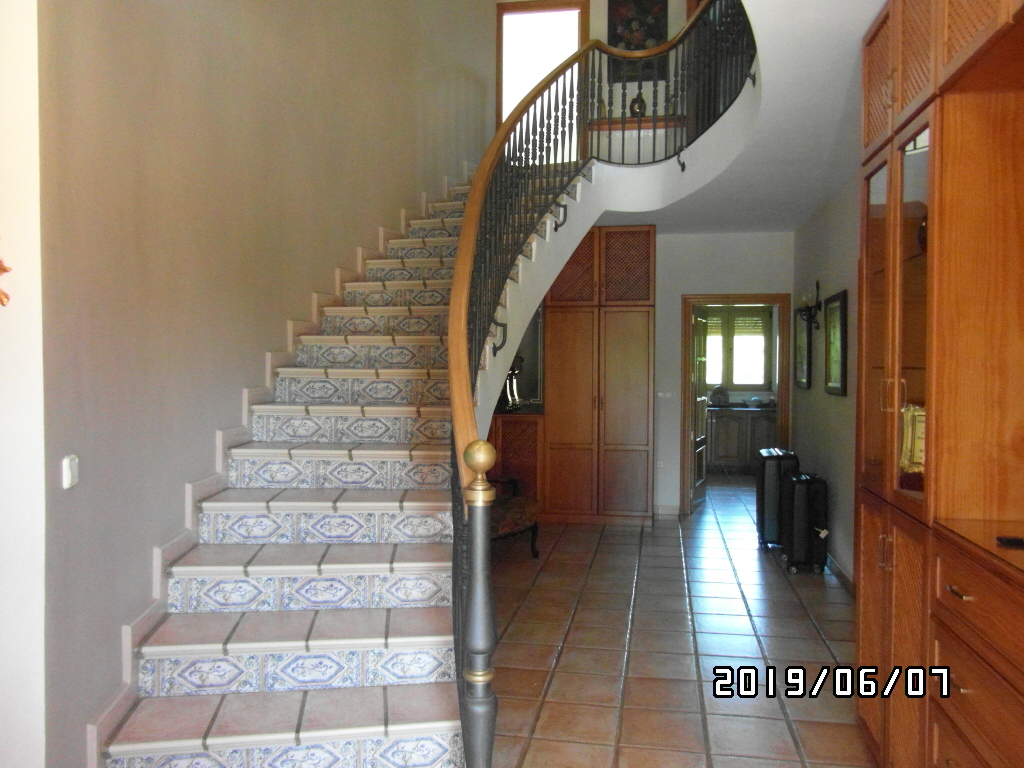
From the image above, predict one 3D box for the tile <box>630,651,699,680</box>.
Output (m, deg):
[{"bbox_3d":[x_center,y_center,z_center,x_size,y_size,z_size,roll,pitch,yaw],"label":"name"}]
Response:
[{"bbox_3d":[0.718,1.354,3.401,0.314,0.012,0.297,0,2,10],"label":"tile"}]

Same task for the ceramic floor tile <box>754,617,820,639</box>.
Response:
[{"bbox_3d":[1.494,1.338,3.876,0.315,0.014,0.300,0,1,10],"label":"ceramic floor tile"}]

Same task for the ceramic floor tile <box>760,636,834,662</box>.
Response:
[{"bbox_3d":[1.432,1.344,3.578,0.315,0.014,0.300,0,1,10],"label":"ceramic floor tile"}]

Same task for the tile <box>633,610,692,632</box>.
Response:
[{"bbox_3d":[0.836,1.335,3.975,0.315,0.014,0.300,0,1,10],"label":"tile"}]

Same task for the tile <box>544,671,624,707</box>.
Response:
[{"bbox_3d":[0.327,1.361,3.153,0.314,0.012,0.297,0,2,10],"label":"tile"}]

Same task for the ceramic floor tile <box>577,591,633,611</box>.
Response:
[{"bbox_3d":[0.569,1.326,4.322,0.315,0.014,0.300,0,1,10],"label":"ceramic floor tile"}]

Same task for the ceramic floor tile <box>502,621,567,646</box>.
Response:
[{"bbox_3d":[0.125,1.343,3.793,0.314,0.012,0.297,0,2,10],"label":"ceramic floor tile"}]

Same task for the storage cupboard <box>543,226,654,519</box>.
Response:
[{"bbox_3d":[0.842,-0.083,6.771,1.010,2.700,0.580,0,1,9],"label":"storage cupboard"}]

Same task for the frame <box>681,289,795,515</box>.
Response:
[{"bbox_3d":[2.154,0.198,6.871,1.009,2.114,0.130,0,2,8],"label":"frame"}]

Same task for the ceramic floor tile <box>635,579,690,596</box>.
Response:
[{"bbox_3d":[0.970,1.322,4.585,0.314,0.012,0.297,0,2,10],"label":"ceramic floor tile"}]

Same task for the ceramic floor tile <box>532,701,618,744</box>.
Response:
[{"bbox_3d":[0.267,1.367,2.857,0.306,0.012,0.300,0,1,10],"label":"ceramic floor tile"}]

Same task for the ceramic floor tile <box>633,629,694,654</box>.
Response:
[{"bbox_3d":[0.774,1.341,3.677,0.315,0.014,0.300,0,1,10],"label":"ceramic floor tile"}]

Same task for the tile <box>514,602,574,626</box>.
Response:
[{"bbox_3d":[0.188,1.337,4.094,0.306,0.012,0.300,0,1,10],"label":"tile"}]

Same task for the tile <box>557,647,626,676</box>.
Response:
[{"bbox_3d":[0.384,1.346,3.429,0.315,0.014,0.300,0,1,10],"label":"tile"}]

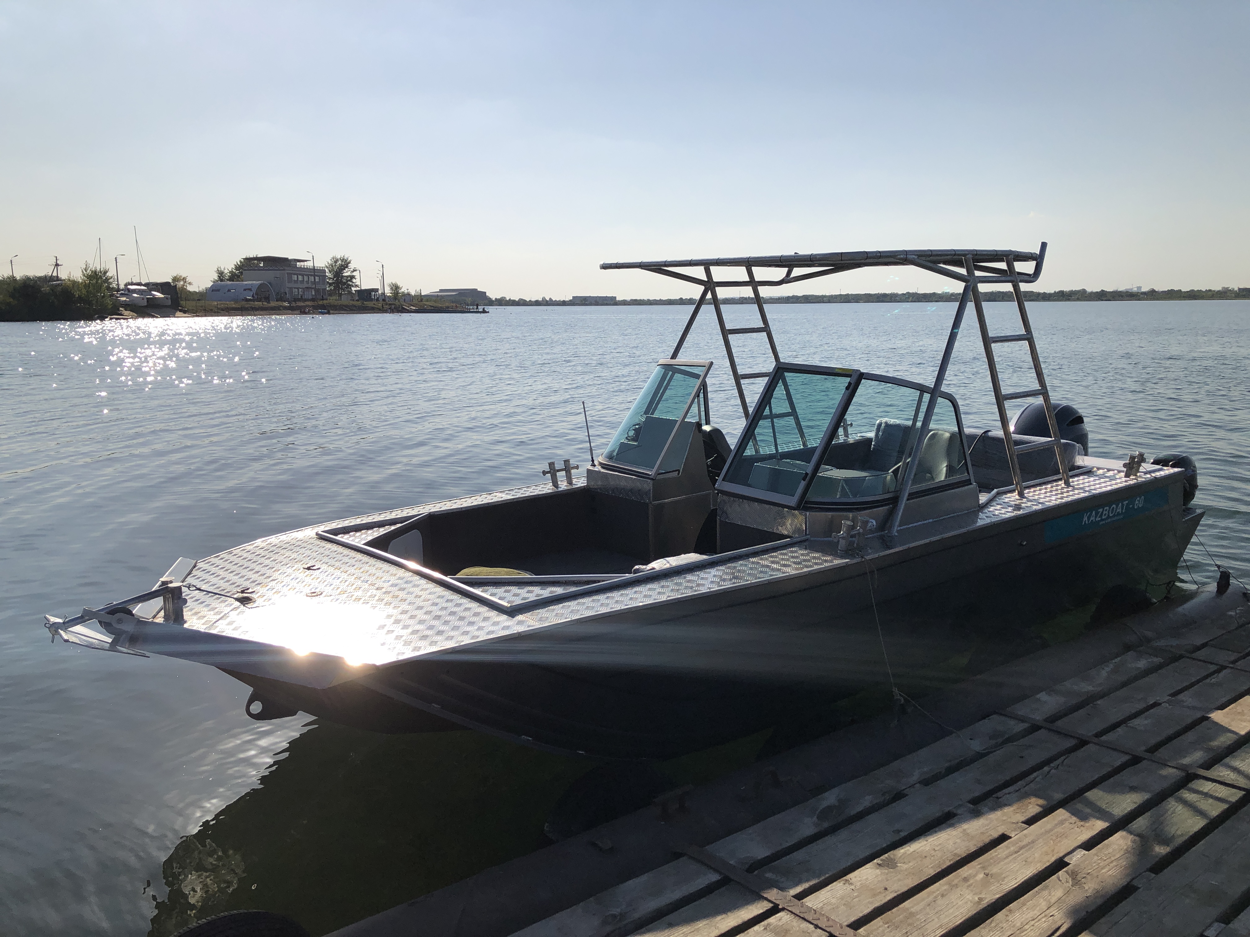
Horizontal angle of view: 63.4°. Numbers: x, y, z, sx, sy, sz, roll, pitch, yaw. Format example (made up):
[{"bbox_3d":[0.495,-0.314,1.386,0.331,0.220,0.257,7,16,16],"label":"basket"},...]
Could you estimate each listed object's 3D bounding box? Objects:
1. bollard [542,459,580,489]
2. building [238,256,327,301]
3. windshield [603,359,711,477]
[{"bbox_3d":[-0.361,0.026,5.881,0.250,0.165,0.060,-8,12,-40],"label":"bollard"},{"bbox_3d":[-76.003,-42.418,225.806,11.400,10.000,16.500,2,10,14],"label":"building"},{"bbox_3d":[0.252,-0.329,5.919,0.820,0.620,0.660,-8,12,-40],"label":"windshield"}]

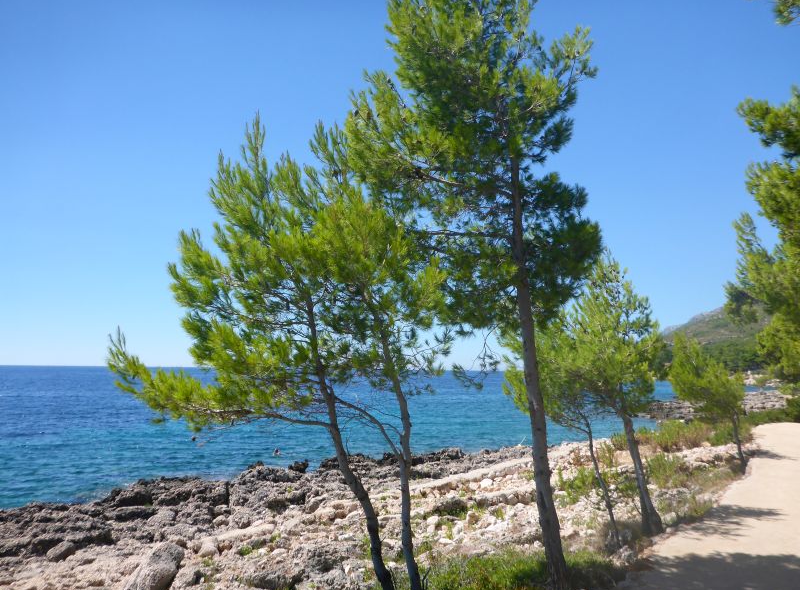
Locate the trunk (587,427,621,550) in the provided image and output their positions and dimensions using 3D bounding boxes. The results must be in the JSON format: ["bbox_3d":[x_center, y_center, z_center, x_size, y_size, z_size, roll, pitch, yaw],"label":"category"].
[{"bbox_3d":[1.929,1.822,6.125,0.120,1.135,0.100,-14,-11,16],"label":"trunk"}]

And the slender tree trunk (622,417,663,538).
[{"bbox_3d":[2.371,1.774,6.412,0.220,1.192,0.200,-11,-10,19],"label":"slender tree trunk"}]

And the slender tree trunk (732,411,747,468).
[{"bbox_3d":[5.664,2.421,10.780,0.150,0.947,0.130,-8,-10,27],"label":"slender tree trunk"}]

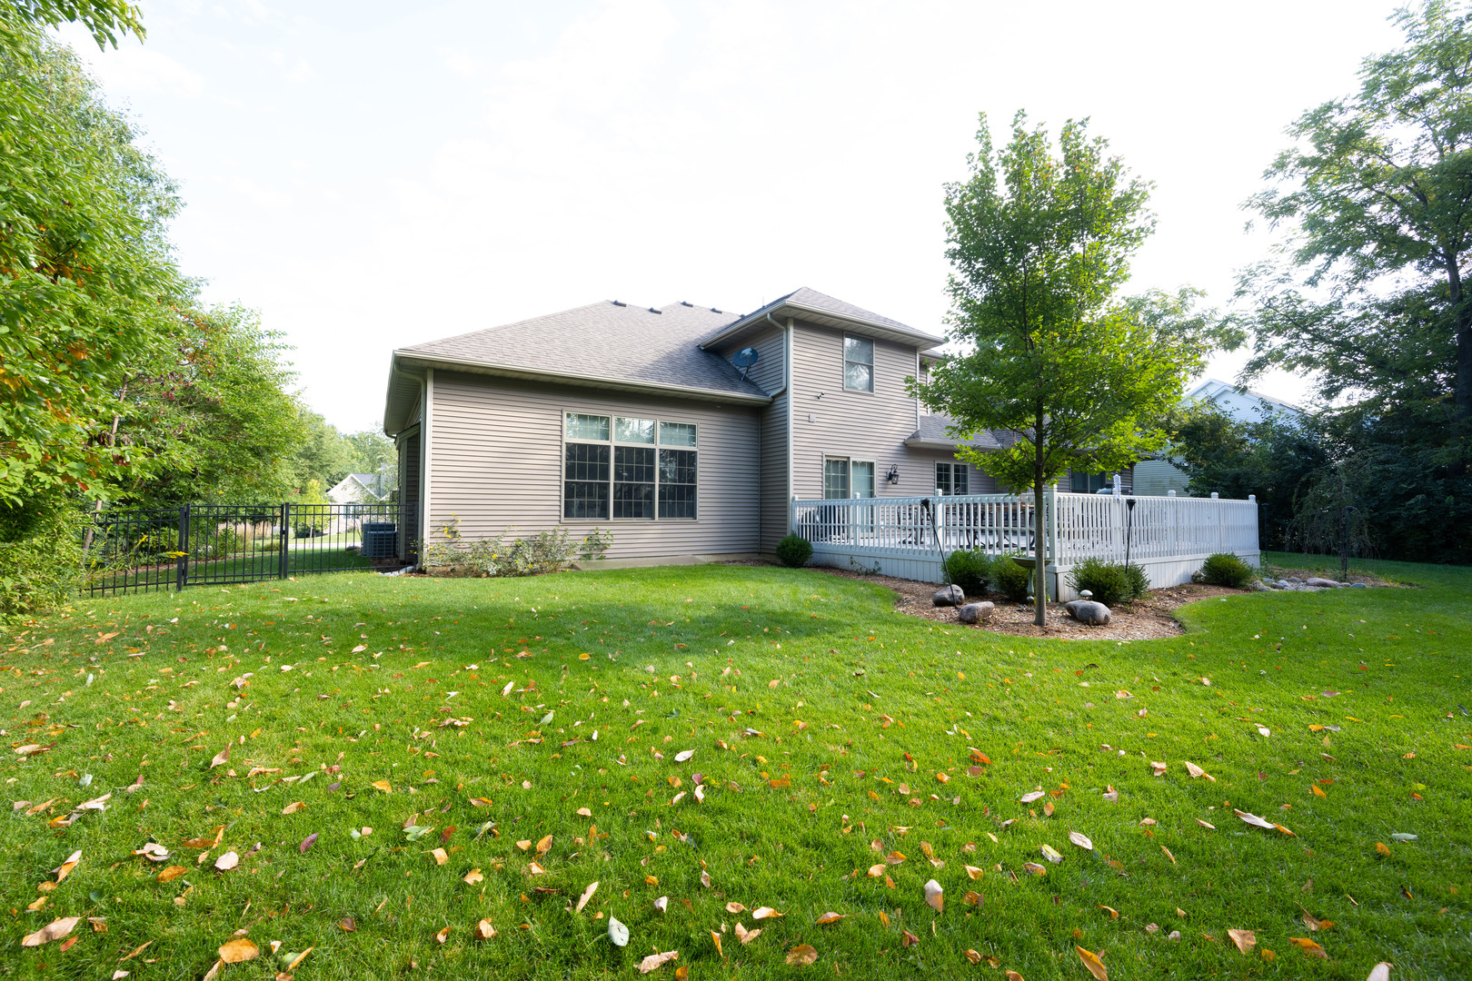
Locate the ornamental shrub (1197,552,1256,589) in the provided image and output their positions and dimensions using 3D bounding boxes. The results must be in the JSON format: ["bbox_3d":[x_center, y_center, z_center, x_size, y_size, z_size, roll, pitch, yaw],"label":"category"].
[{"bbox_3d":[8.141,1.294,9.560,0.840,0.570,0.820,-2,-3,40],"label":"ornamental shrub"}]

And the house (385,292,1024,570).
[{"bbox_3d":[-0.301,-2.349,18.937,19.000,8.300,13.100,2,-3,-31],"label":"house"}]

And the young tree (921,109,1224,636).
[{"bbox_3d":[3.594,-1.465,6.726,3.150,6.000,3.100,-1,-3,28],"label":"young tree"}]

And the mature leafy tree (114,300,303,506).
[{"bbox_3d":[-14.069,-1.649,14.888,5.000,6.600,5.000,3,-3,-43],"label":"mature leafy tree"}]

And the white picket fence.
[{"bbox_3d":[6.038,0.936,12.494,7.430,1.640,6.130,2,-3,-31],"label":"white picket fence"}]

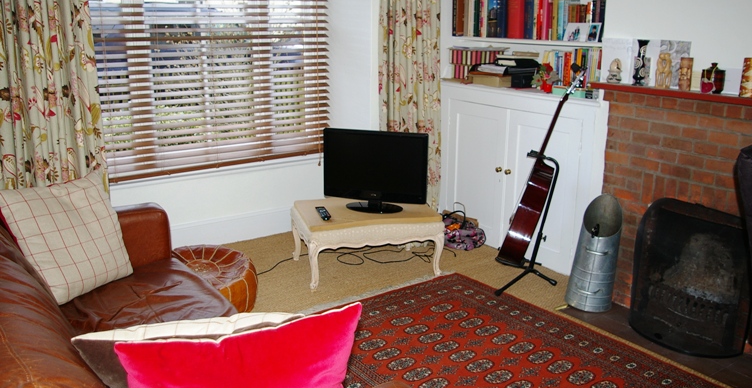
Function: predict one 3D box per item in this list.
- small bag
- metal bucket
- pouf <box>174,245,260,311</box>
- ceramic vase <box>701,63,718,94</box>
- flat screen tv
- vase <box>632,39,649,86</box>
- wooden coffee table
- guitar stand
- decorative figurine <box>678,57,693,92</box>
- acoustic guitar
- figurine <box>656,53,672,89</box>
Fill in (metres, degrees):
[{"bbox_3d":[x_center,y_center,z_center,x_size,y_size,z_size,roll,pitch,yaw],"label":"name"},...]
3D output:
[{"bbox_3d":[0.519,0.195,3.803,0.200,0.220,0.280,-11,19,-34],"label":"small bag"},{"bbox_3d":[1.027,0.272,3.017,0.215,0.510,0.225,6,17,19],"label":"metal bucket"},{"bbox_3d":[-0.796,0.415,2.967,0.500,0.270,0.500,-5,16,-16],"label":"pouf"},{"bbox_3d":[1.341,-0.460,2.570,0.084,0.124,0.084,-10,19,-36],"label":"ceramic vase"},{"bbox_3d":[-0.005,-0.127,3.405,0.572,0.414,0.190,4,16,15],"label":"flat screen tv"},{"bbox_3d":[1.124,-0.555,2.745,0.060,0.190,0.055,12,20,36],"label":"vase"},{"bbox_3d":[-0.053,0.237,3.477,0.710,0.326,0.500,-4,16,-15],"label":"wooden coffee table"},{"bbox_3d":[0.772,0.121,3.256,0.330,0.670,0.400,5,17,18],"label":"guitar stand"},{"bbox_3d":[1.247,-0.478,2.592,0.053,0.132,0.050,13,20,38],"label":"decorative figurine"},{"bbox_3d":[0.840,-0.120,3.164,0.125,1.030,0.385,21,21,12],"label":"acoustic guitar"},{"bbox_3d":[1.191,-0.506,2.664,0.062,0.145,0.045,12,20,37],"label":"figurine"}]

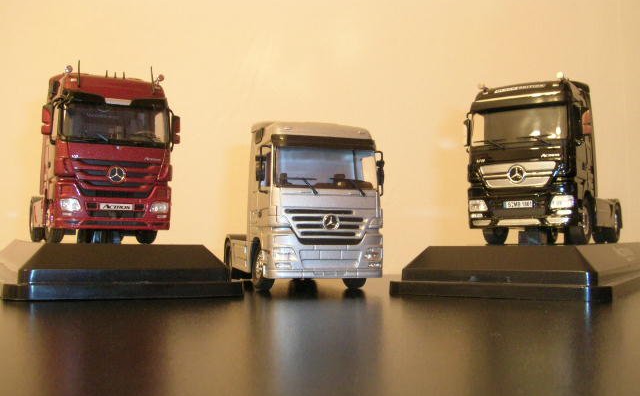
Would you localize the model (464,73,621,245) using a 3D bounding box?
[{"bbox_3d":[0.141,-0.016,0.393,0.066,0.092,0.136,-2,-5,35],"label":"model"}]

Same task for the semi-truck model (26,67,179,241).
[{"bbox_3d":[-0.134,-0.020,0.381,0.067,0.093,0.136,3,-5,-29],"label":"semi-truck model"}]

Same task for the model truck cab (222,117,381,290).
[{"bbox_3d":[-0.015,0.008,0.376,0.064,0.087,0.140,2,-4,-17],"label":"model truck cab"}]

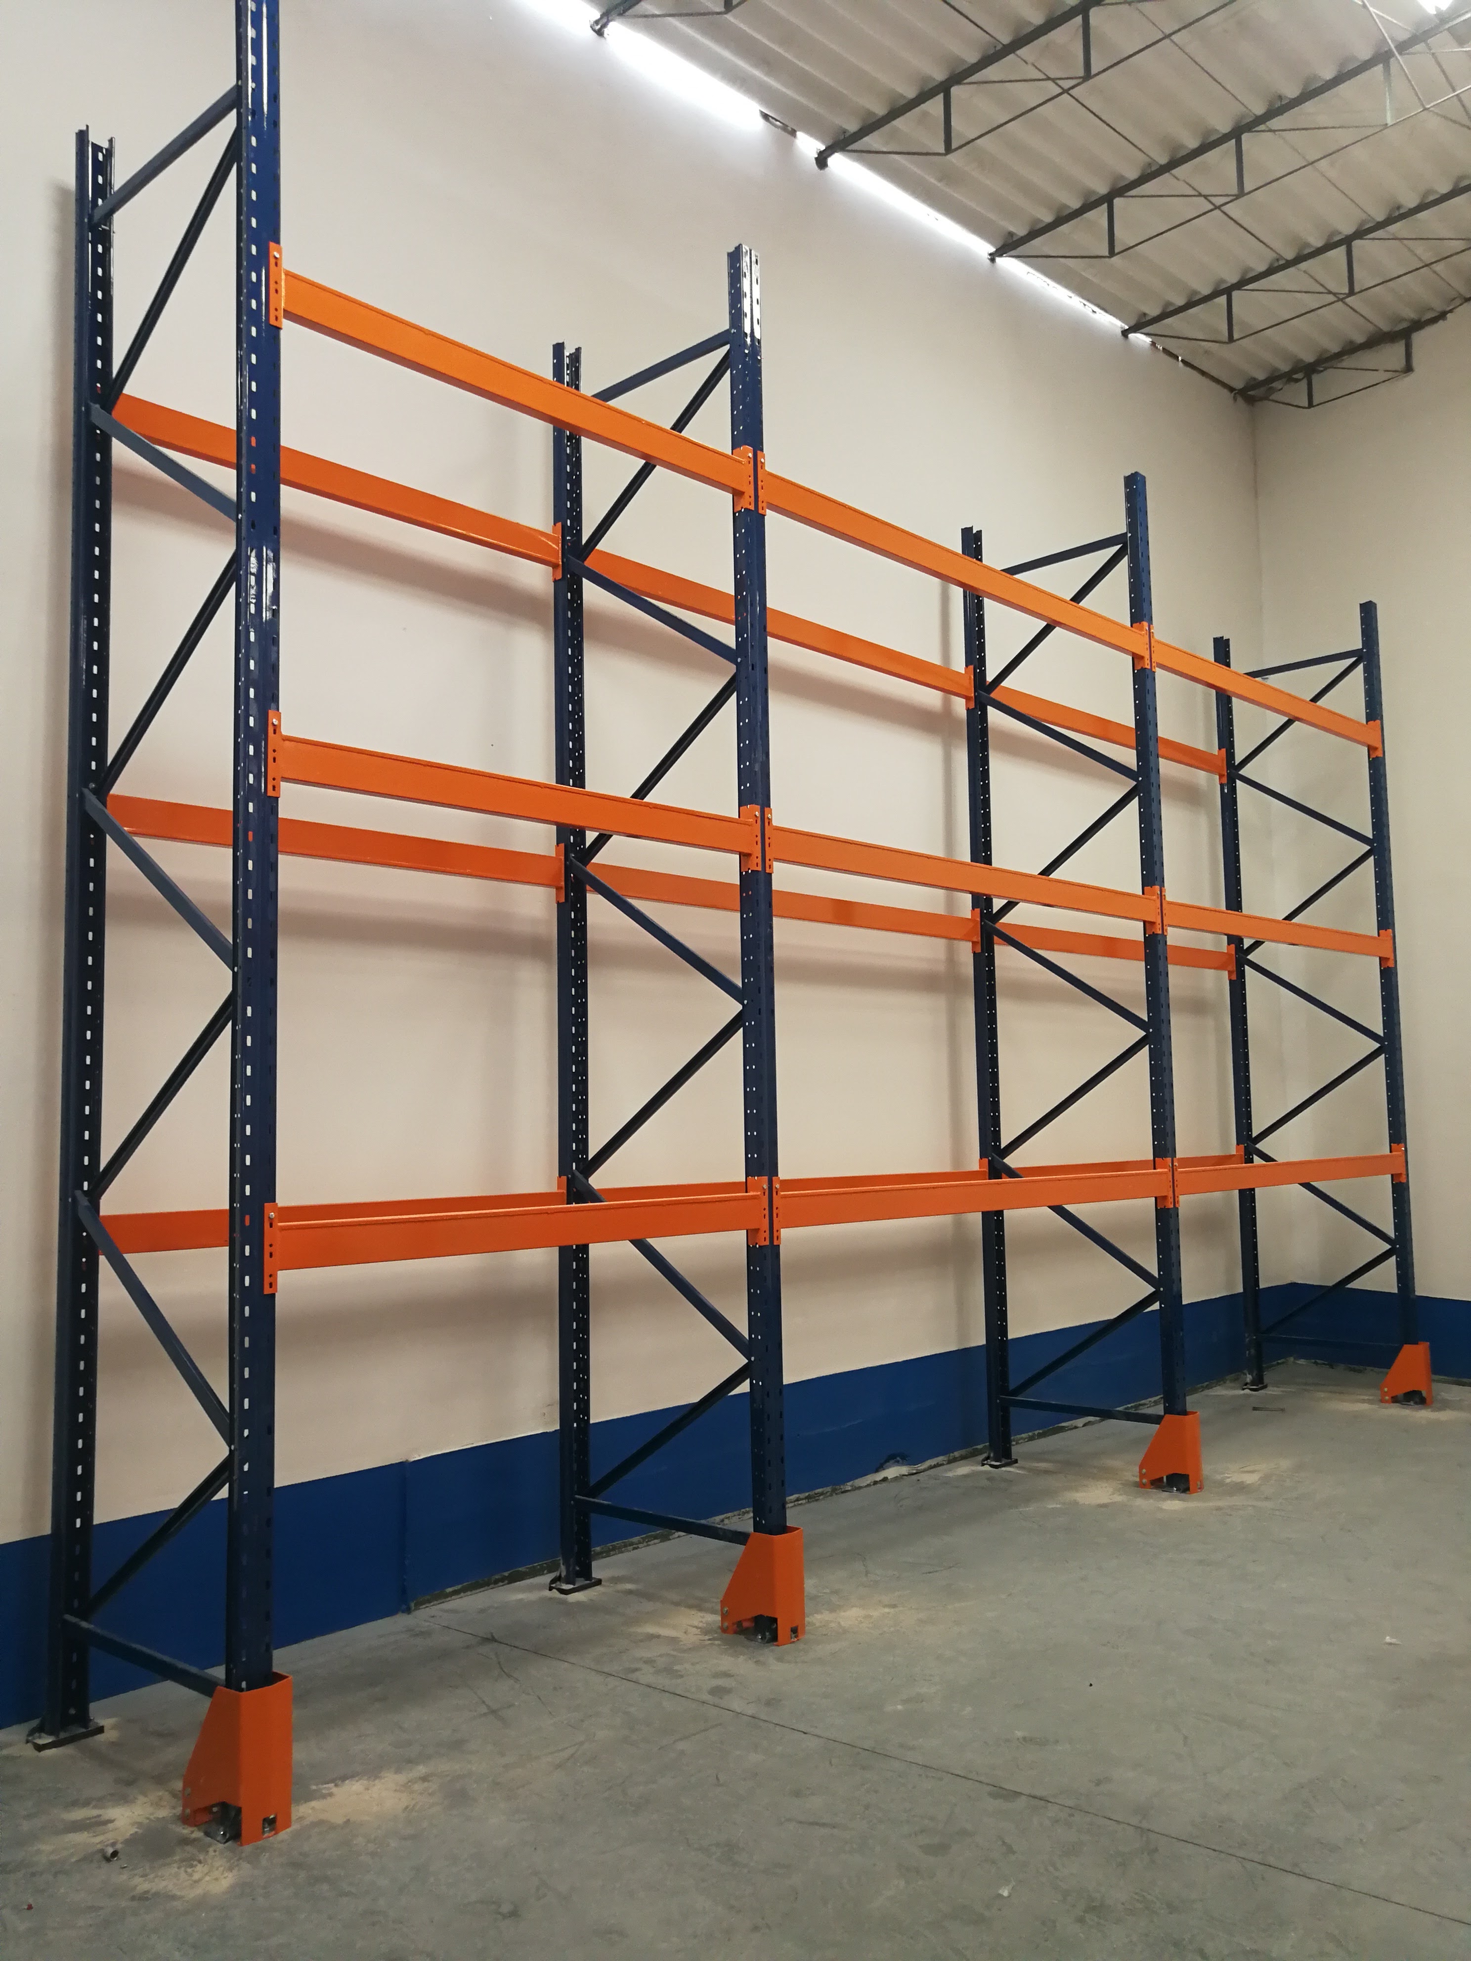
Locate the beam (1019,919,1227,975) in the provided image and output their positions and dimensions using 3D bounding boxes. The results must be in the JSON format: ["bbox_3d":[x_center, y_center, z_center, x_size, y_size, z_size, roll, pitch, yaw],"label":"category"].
[{"bbox_3d":[2.278,-0.181,8.989,0.052,0.121,2.688,-6,-7,44],"label":"beam"}]

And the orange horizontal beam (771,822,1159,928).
[{"bbox_3d":[1.045,-0.409,6.331,0.052,0.121,2.663,-6,-8,44],"label":"orange horizontal beam"}]

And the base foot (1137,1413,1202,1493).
[{"bbox_3d":[2.023,2.174,7.086,0.231,0.353,0.130,-6,-7,44],"label":"base foot"}]

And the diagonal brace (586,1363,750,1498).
[{"bbox_3d":[-0.234,1.604,5.429,0.033,0.044,1.138,5,-41,-46],"label":"diagonal brace"}]

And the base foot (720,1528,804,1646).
[{"bbox_3d":[0.089,1.985,5.065,0.251,0.346,0.136,-6,-8,44],"label":"base foot"}]

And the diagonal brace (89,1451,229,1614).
[{"bbox_3d":[-1.549,1.502,4.101,0.033,0.044,1.138,5,-41,-47],"label":"diagonal brace"}]

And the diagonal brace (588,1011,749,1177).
[{"bbox_3d":[-0.251,0.414,5.619,0.035,0.047,1.164,6,-42,-46],"label":"diagonal brace"}]

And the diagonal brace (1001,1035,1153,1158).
[{"bbox_3d":[1.653,0.574,7.496,0.033,0.044,1.138,5,-41,-45],"label":"diagonal brace"}]

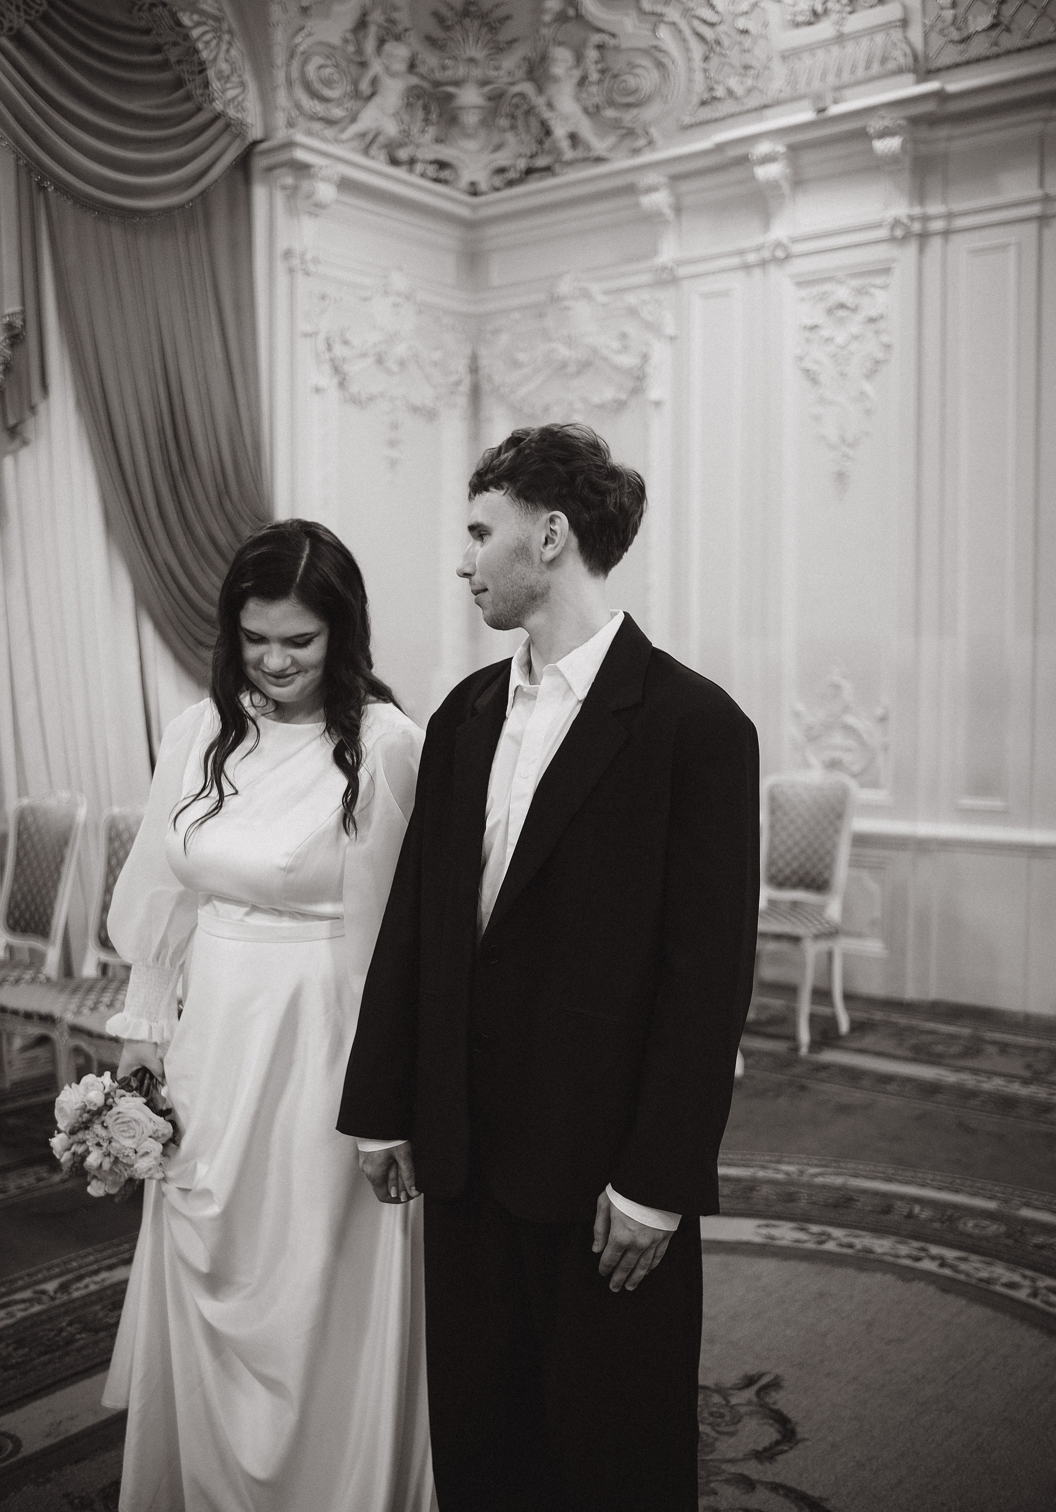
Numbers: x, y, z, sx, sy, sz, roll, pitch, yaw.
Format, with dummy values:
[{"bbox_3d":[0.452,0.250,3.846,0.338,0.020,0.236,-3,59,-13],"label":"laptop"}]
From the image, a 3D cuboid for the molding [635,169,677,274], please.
[{"bbox_3d":[0.600,-2.323,6.768,0.187,0.424,0.188,3,5,37],"label":"molding"}]

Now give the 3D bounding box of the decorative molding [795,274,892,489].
[{"bbox_3d":[1.298,-1.529,6.368,0.429,0.878,0.089,3,5,37],"label":"decorative molding"}]

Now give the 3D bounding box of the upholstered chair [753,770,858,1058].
[{"bbox_3d":[0.955,0.572,5.863,0.454,1.026,0.484,3,5,37],"label":"upholstered chair"}]

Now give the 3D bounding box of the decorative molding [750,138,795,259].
[{"bbox_3d":[1.043,-2.316,6.437,0.178,0.469,0.188,3,5,37],"label":"decorative molding"}]

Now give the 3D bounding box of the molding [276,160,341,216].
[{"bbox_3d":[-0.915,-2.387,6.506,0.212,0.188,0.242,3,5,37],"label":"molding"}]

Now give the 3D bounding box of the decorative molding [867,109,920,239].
[{"bbox_3d":[1.460,-2.297,6.126,0.183,0.469,0.188,3,5,37],"label":"decorative molding"}]

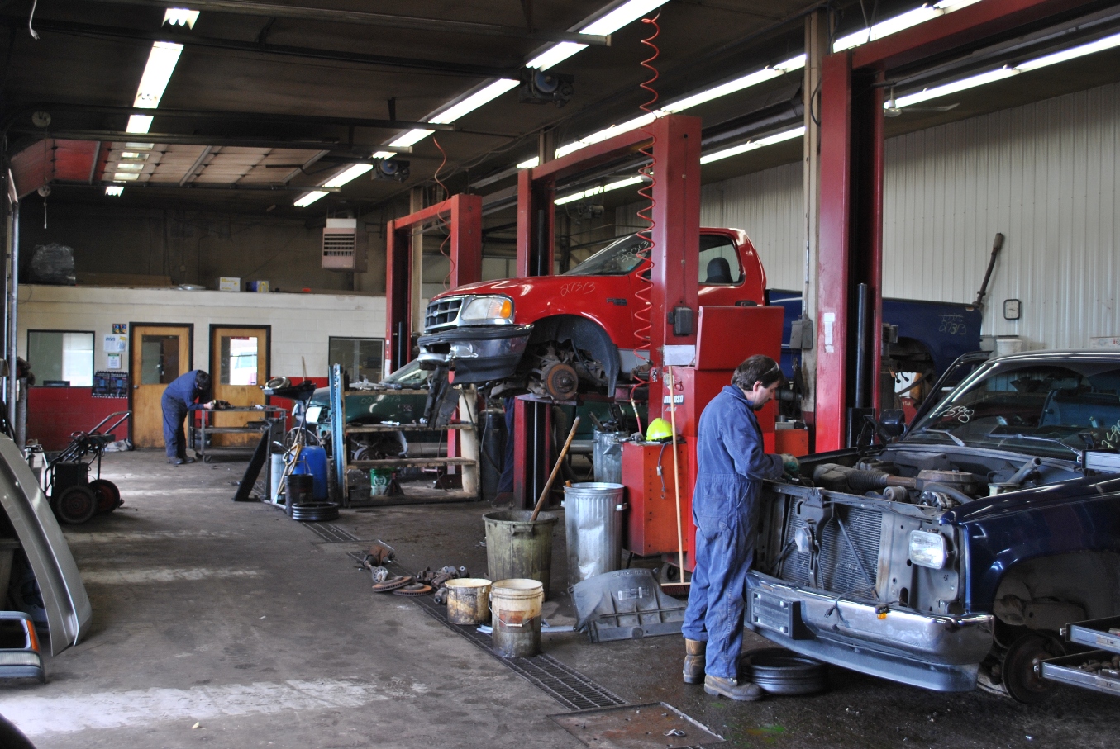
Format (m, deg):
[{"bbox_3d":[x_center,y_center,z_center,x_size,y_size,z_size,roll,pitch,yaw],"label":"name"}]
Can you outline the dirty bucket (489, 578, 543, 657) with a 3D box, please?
[{"bbox_3d":[-0.240,1.361,6.271,0.305,0.376,0.305,1,1,0],"label":"dirty bucket"}]

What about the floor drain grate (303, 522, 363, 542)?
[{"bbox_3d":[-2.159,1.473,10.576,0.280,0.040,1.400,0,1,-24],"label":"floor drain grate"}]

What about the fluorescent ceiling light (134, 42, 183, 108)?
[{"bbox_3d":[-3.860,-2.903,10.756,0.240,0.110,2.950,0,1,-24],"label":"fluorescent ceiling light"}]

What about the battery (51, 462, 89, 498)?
[{"bbox_3d":[-4.770,1.040,10.930,0.290,0.350,0.250,1,1,0],"label":"battery"}]

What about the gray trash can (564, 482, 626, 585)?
[{"bbox_3d":[0.262,1.175,8.140,0.460,0.700,0.460,1,1,0],"label":"gray trash can"}]

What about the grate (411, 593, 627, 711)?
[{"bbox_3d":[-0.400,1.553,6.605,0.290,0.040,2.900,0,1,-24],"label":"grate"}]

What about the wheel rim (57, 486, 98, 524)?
[{"bbox_3d":[-4.633,1.247,10.784,0.370,0.370,0.100,0,1,-8],"label":"wheel rim"}]

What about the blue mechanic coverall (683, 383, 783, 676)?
[{"bbox_3d":[0.867,0.765,5.650,0.470,1.450,0.530,1,1,-13],"label":"blue mechanic coverall"}]

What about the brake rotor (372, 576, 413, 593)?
[{"bbox_3d":[-1.163,1.460,7.800,0.280,0.055,0.280,-13,-1,-24],"label":"brake rotor"}]

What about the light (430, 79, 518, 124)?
[{"bbox_3d":[-0.833,-2.808,11.275,0.230,0.130,2.350,0,1,-24],"label":"light"}]

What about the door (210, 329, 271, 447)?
[{"bbox_3d":[-5.574,0.218,19.547,0.980,2.070,0.100,0,1,-24],"label":"door"}]

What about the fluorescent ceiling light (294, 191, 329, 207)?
[{"bbox_3d":[-4.182,-3.037,18.961,0.280,0.120,2.300,0,1,-24],"label":"fluorescent ceiling light"}]

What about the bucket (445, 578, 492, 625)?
[{"bbox_3d":[-0.582,1.436,7.092,0.298,0.236,0.298,1,1,0],"label":"bucket"}]

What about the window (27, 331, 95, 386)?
[{"bbox_3d":[-8.125,-0.243,18.282,1.000,0.920,0.100,0,1,-24],"label":"window"}]

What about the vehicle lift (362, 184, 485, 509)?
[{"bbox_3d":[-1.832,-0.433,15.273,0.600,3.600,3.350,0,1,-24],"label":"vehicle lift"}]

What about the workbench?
[{"bbox_3d":[-4.899,0.913,17.146,1.240,0.790,0.860,0,1,-24],"label":"workbench"}]

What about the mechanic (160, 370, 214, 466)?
[{"bbox_3d":[-5.522,0.624,16.669,0.780,1.400,0.520,0,1,-10],"label":"mechanic"}]

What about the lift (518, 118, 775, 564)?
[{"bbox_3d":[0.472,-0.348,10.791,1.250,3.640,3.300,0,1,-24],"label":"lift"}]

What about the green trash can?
[{"bbox_3d":[-0.267,1.240,7.632,0.510,0.570,0.510,1,1,0],"label":"green trash can"}]

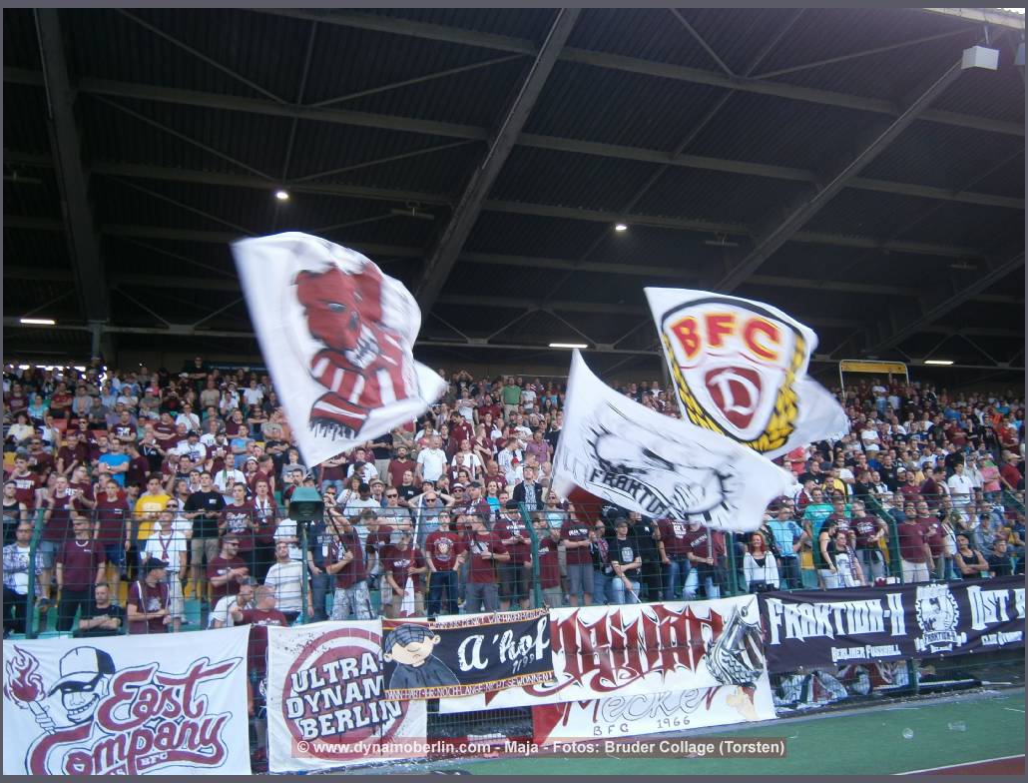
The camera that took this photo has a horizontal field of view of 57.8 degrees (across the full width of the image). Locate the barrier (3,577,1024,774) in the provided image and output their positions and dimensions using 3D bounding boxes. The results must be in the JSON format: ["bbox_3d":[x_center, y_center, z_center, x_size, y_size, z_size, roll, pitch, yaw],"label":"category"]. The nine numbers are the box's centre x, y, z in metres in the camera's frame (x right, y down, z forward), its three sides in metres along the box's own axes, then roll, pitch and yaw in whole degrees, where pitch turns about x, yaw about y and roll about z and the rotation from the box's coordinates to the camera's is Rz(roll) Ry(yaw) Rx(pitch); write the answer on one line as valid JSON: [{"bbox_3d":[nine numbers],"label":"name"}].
[{"bbox_3d":[1.042,2.951,9.903,11.520,1.380,0.200,1,-11,-19],"label":"barrier"}]

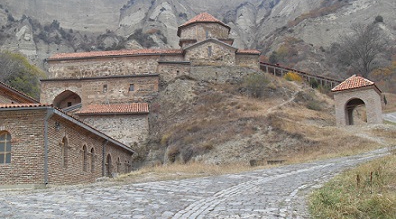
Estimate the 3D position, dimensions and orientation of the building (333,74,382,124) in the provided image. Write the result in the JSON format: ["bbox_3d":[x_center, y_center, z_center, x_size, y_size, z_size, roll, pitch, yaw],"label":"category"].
[{"bbox_3d":[15.219,-0.904,36.907,3.763,4.864,3.975,-8,-11,33],"label":"building"}]

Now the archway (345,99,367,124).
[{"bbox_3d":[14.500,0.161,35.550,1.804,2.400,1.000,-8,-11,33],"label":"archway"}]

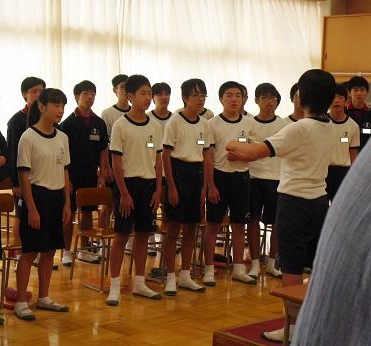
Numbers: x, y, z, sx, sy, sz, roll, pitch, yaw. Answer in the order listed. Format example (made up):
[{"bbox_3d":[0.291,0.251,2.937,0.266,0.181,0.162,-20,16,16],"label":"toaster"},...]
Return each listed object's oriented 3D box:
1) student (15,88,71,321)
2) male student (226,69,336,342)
[{"bbox_3d":[-1.002,0.197,5.854,0.300,1.570,0.420,6,7,40],"label":"student"},{"bbox_3d":[0.563,0.164,4.956,0.480,1.570,0.560,-3,7,-35],"label":"male student"}]

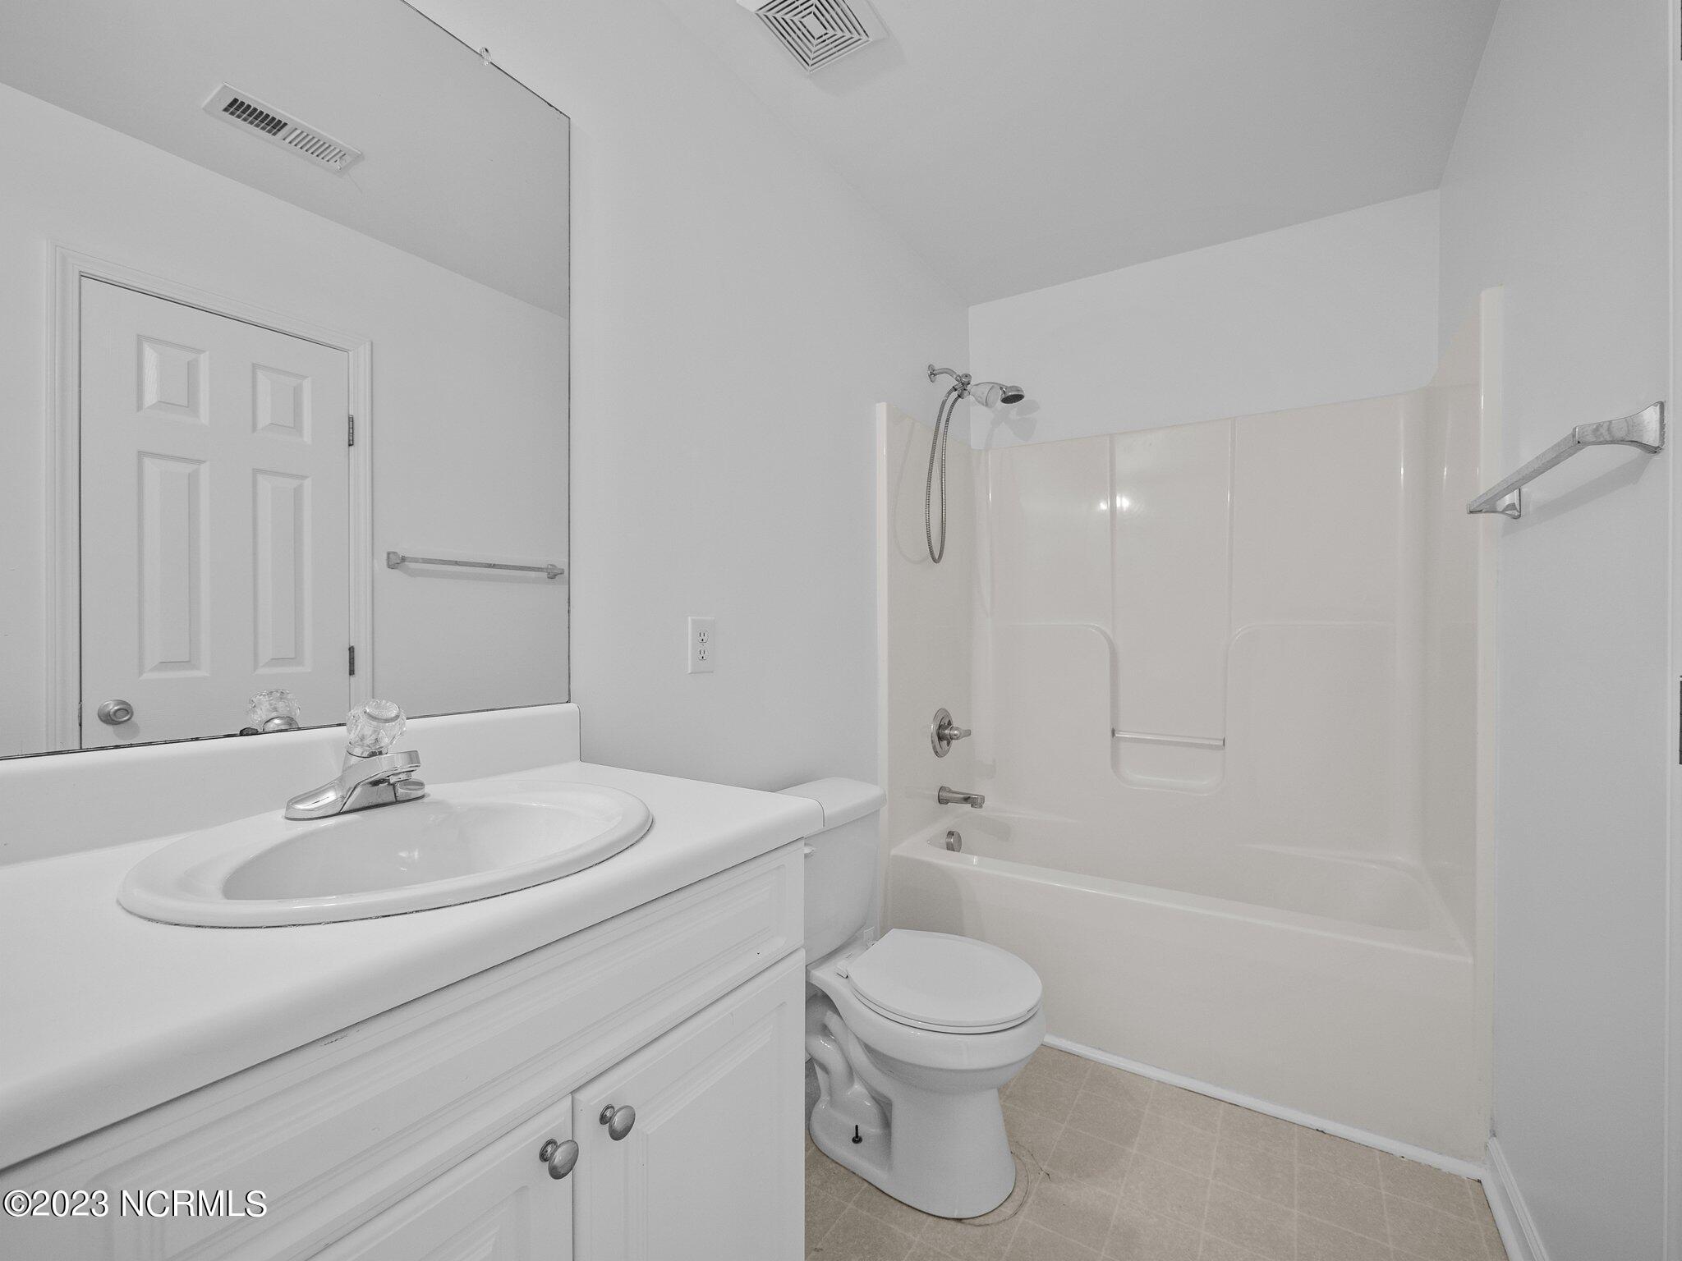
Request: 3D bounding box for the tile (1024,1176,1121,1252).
[{"bbox_3d":[0.464,1.163,1.363,0.151,0.008,0.154,0,0,33],"label":"tile"}]

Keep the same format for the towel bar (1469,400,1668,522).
[{"bbox_3d":[1.114,-0.245,1.083,0.078,0.057,0.630,0,0,33],"label":"towel bar"}]

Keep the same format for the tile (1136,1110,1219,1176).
[{"bbox_3d":[0.759,1.163,1.541,0.151,0.008,0.154,0,0,33],"label":"tile"}]

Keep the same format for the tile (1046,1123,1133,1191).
[{"bbox_3d":[0.549,1.163,1.493,0.151,0.008,0.154,0,0,33],"label":"tile"}]

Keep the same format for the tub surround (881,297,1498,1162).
[{"bbox_3d":[0.954,0.225,2.136,1.490,1.870,0.755,0,0,33],"label":"tub surround"}]

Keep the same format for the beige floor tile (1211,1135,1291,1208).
[{"bbox_3d":[0.885,1.163,1.459,0.151,0.008,0.154,0,0,33],"label":"beige floor tile"}]

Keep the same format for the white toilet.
[{"bbox_3d":[0.117,0.797,1.564,0.690,0.727,0.460,0,0,33],"label":"white toilet"}]

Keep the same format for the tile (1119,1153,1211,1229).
[{"bbox_3d":[0.674,1.163,1.411,0.151,0.008,0.154,0,0,33],"label":"tile"}]

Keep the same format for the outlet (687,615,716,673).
[{"bbox_3d":[-0.314,0.035,1.550,0.008,0.123,0.077,0,0,33],"label":"outlet"}]

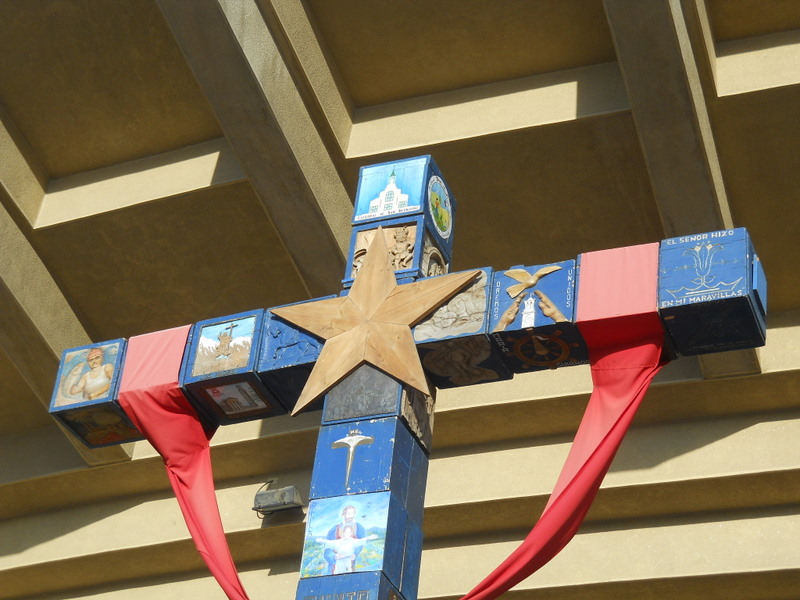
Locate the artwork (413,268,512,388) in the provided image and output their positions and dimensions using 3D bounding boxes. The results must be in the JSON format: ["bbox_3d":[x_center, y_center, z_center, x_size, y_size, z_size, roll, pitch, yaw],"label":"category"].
[{"bbox_3d":[0.318,0.143,8.066,0.410,0.378,0.396,-8,-37,21],"label":"artwork"}]

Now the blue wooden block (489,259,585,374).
[{"bbox_3d":[0.700,0.084,7.918,0.418,0.378,0.396,-8,-37,21],"label":"blue wooden block"}]

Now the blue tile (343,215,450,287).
[{"bbox_3d":[-0.011,-0.139,8.444,0.400,0.395,0.396,-8,-37,21],"label":"blue tile"}]

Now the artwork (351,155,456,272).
[{"bbox_3d":[0.029,-0.460,8.666,0.400,0.389,0.396,-8,-37,21],"label":"artwork"}]

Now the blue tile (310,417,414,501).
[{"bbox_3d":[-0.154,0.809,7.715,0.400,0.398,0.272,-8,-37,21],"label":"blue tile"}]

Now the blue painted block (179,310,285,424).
[{"bbox_3d":[-0.812,0.352,8.477,0.400,0.378,0.396,-8,-37,21],"label":"blue painted block"}]

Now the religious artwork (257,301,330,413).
[{"bbox_3d":[-0.438,0.277,8.345,0.407,0.378,0.396,-8,-37,21],"label":"religious artwork"}]

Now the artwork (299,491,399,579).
[{"bbox_3d":[-0.231,1.078,7.415,0.400,0.396,0.072,-8,-37,21],"label":"artwork"}]

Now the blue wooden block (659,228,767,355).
[{"bbox_3d":[1.455,-0.031,7.627,0.399,0.378,0.396,-8,-37,21],"label":"blue wooden block"}]

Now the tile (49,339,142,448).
[{"bbox_3d":[-1.556,0.503,8.740,0.382,0.378,0.396,-8,-37,21],"label":"tile"}]

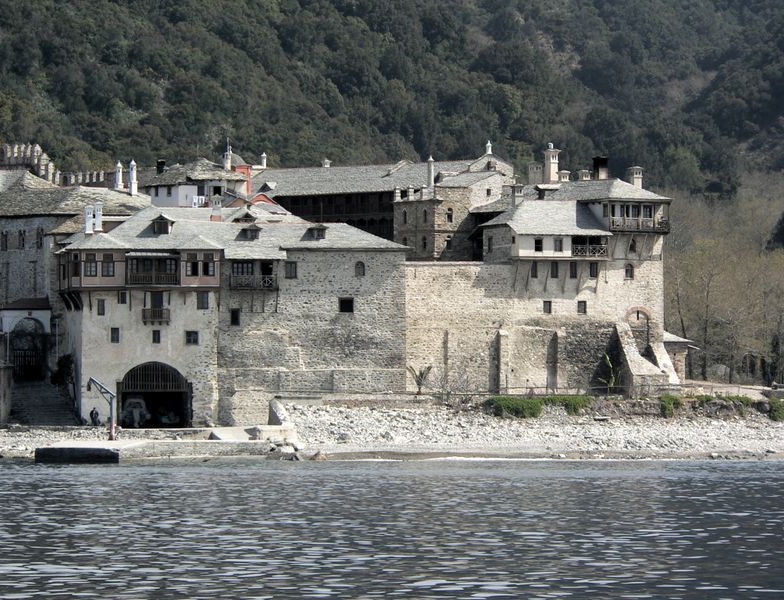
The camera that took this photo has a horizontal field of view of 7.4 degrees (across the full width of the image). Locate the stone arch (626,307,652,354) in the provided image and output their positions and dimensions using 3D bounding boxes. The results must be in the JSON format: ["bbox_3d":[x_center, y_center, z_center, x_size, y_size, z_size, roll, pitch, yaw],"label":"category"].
[{"bbox_3d":[21.577,2.670,528.000,2.300,4.150,0.600,0,-1,-27],"label":"stone arch"}]

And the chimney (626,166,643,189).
[{"bbox_3d":[20.383,-10.297,507.000,1.000,1.900,1.000,0,-1,-25],"label":"chimney"}]

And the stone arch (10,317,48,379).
[{"bbox_3d":[-30.349,4.060,505.000,3.100,5.300,0.800,0,-1,-6],"label":"stone arch"}]

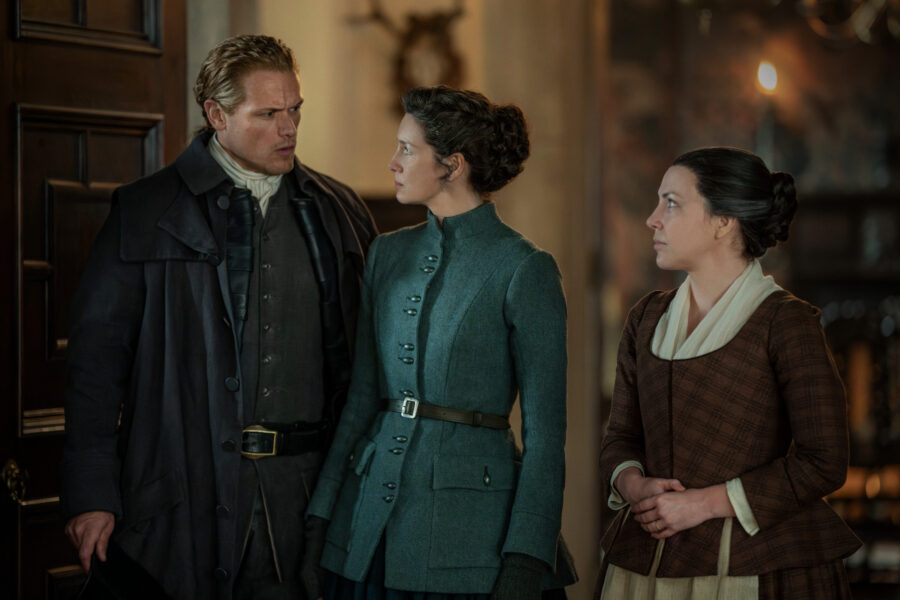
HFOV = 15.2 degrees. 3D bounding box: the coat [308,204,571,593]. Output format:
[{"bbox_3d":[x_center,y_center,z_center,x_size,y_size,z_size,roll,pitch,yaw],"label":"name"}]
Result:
[{"bbox_3d":[-0.016,0.186,6.320,0.520,0.740,0.370,0,1,38],"label":"coat"}]

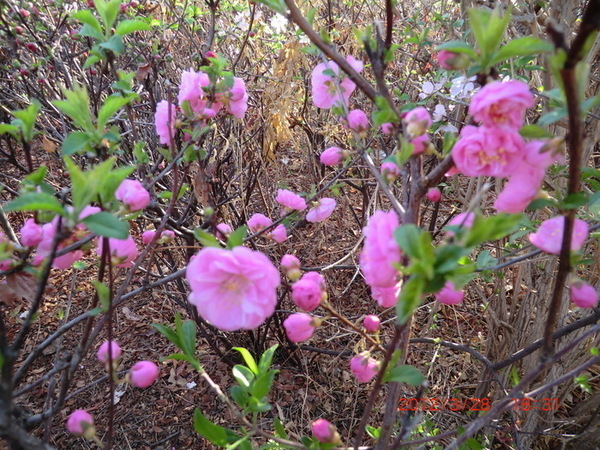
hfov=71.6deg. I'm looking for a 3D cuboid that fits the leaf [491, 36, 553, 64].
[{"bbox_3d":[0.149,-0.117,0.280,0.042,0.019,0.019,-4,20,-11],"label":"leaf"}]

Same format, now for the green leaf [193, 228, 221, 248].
[{"bbox_3d":[-0.058,0.008,0.260,0.018,0.009,0.009,30,12,11],"label":"green leaf"}]

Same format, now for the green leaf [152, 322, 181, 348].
[{"bbox_3d":[-0.109,0.090,0.340,0.026,0.018,0.010,0,25,1],"label":"green leaf"}]

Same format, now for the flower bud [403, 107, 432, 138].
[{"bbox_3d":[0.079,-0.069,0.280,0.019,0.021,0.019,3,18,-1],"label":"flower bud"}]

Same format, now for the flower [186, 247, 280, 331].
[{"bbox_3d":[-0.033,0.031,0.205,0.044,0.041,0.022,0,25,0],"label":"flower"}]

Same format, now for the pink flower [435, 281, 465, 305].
[{"bbox_3d":[0.090,0.039,0.250,0.018,0.017,0.017,0,18,0],"label":"pink flower"}]

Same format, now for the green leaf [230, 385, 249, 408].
[{"bbox_3d":[-0.046,0.132,0.320,0.013,0.016,0.010,9,28,17],"label":"green leaf"}]

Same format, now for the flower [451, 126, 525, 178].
[{"bbox_3d":[0.106,-0.042,0.235,0.041,0.030,0.026,2,12,9],"label":"flower"}]

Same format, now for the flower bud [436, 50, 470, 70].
[{"bbox_3d":[0.094,-0.101,0.255,0.021,0.013,0.013,-10,11,-8],"label":"flower bud"}]

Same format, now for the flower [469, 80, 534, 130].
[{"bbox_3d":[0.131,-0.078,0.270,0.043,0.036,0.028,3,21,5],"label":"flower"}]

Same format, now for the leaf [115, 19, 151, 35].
[{"bbox_3d":[-0.161,-0.191,0.400,0.034,0.012,0.018,1,25,1],"label":"leaf"}]

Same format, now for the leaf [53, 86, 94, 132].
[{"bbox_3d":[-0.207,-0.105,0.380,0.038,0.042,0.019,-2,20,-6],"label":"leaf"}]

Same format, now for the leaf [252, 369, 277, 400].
[{"bbox_3d":[-0.027,0.123,0.320,0.018,0.021,0.012,-6,28,-11],"label":"leaf"}]

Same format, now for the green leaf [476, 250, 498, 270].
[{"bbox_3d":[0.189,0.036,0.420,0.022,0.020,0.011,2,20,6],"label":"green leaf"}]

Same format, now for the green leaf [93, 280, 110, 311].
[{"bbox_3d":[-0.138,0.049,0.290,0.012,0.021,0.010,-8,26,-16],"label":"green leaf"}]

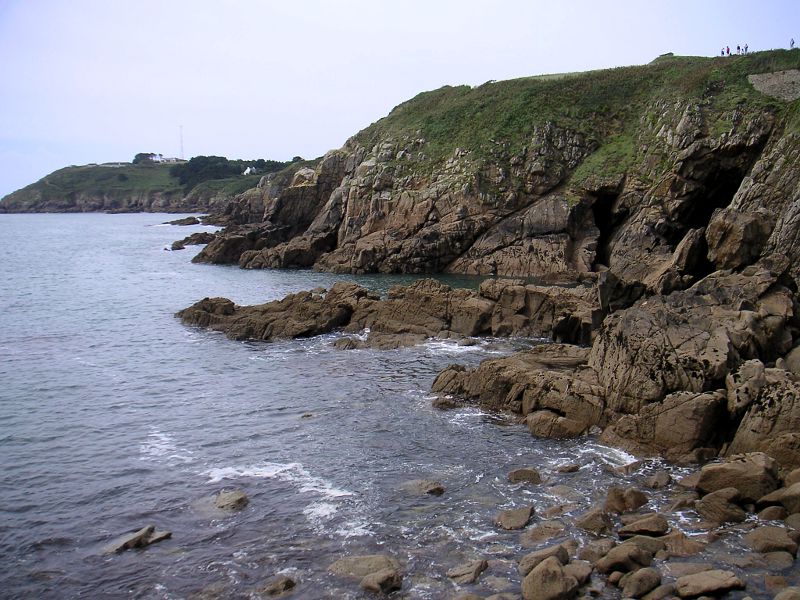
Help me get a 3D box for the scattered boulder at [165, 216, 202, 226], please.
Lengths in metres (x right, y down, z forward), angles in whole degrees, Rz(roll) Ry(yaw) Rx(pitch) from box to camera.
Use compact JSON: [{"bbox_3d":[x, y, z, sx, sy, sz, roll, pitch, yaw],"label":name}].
[{"bbox_3d":[-82.286,-29.760,325.000,12.800,3.400,7.500,-2,7,-14],"label":"scattered boulder"}]

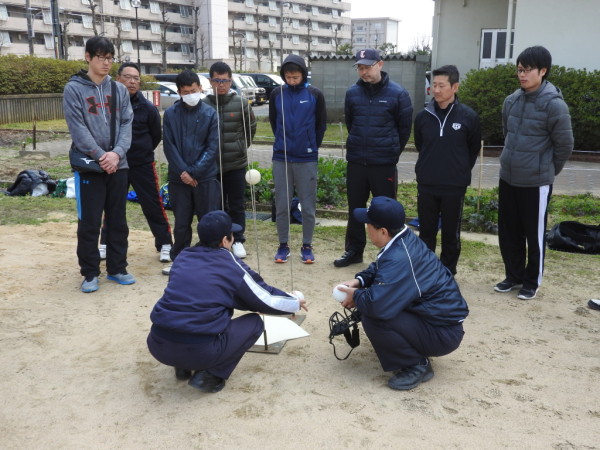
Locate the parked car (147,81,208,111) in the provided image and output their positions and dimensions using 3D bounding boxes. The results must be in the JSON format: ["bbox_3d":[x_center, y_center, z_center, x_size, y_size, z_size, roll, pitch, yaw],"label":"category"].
[{"bbox_3d":[-6.333,-6.160,29.059,4.400,1.470,1.700,5,14,18],"label":"parked car"}]

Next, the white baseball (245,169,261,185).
[{"bbox_3d":[-0.292,-0.299,3.745,0.097,0.097,0.097,1,13,0],"label":"white baseball"}]

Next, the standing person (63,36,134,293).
[{"bbox_3d":[-1.436,-0.428,4.362,0.510,1.770,0.350,-8,16,-32],"label":"standing person"}]

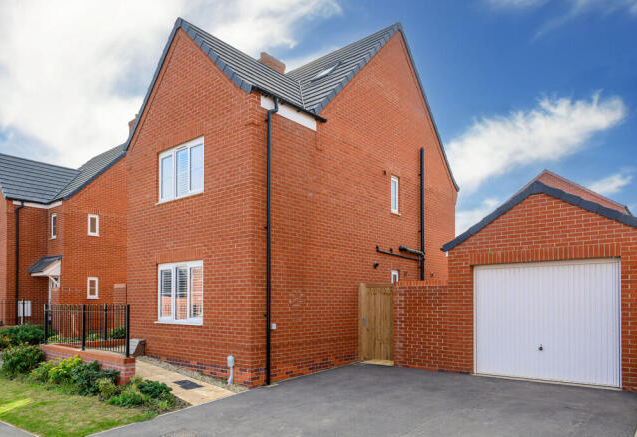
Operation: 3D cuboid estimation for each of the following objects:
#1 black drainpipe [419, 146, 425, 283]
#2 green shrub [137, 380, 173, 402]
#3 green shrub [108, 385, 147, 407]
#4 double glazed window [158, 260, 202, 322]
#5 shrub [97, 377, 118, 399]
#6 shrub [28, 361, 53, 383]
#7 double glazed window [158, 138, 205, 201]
[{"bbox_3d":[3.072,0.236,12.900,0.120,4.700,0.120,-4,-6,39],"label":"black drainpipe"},{"bbox_3d":[-2.650,2.813,7.100,0.580,0.330,0.520,-4,-6,39],"label":"green shrub"},{"bbox_3d":[-2.974,2.756,6.800,0.620,0.310,0.520,-4,-6,39],"label":"green shrub"},{"bbox_3d":[-2.995,1.622,9.470,1.680,1.350,0.120,-4,-6,39],"label":"double glazed window"},{"bbox_3d":[-3.430,2.764,7.100,0.340,0.360,0.330,-4,-6,39],"label":"shrub"},{"bbox_3d":[-5.538,3.048,8.700,0.520,0.420,0.480,-4,-6,39],"label":"shrub"},{"bbox_3d":[-2.995,-1.015,9.470,1.680,1.180,0.120,-4,-6,39],"label":"double glazed window"}]

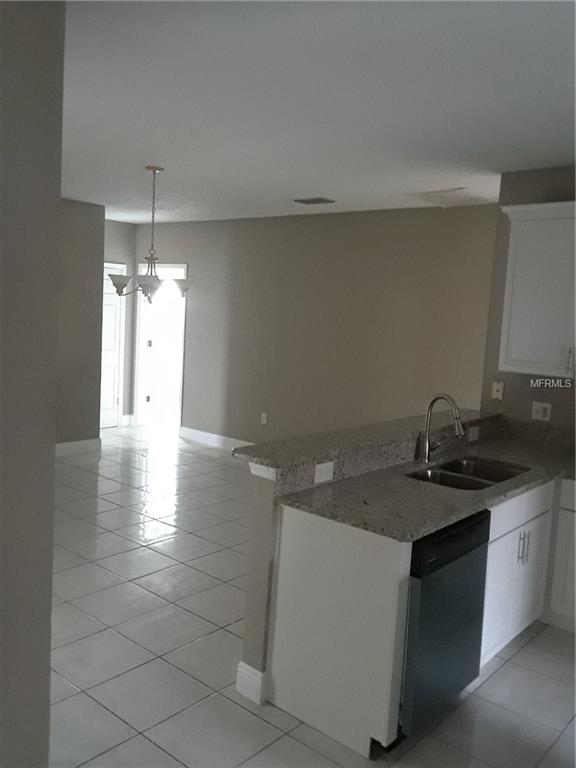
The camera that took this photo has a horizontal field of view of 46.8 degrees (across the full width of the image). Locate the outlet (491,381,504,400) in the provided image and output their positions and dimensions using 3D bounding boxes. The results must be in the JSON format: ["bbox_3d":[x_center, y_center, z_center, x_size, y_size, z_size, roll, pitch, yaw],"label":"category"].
[{"bbox_3d":[1.396,0.049,4.419,0.074,0.116,0.012,9,8,41],"label":"outlet"}]

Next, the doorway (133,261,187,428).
[{"bbox_3d":[-1.637,-0.450,8.618,0.976,2.165,0.130,9,8,41],"label":"doorway"}]

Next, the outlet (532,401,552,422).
[{"bbox_3d":[1.615,0.175,4.235,0.116,0.116,0.012,9,8,41],"label":"outlet"}]

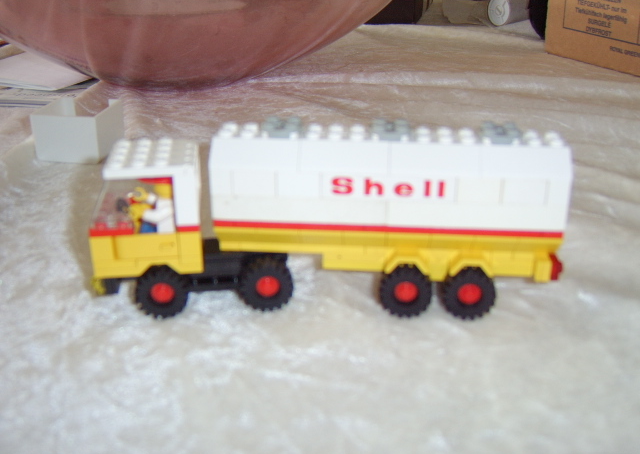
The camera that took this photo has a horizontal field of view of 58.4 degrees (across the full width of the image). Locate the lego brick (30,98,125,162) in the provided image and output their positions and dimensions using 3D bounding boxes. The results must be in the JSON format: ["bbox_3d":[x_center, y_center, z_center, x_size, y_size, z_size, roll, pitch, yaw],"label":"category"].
[{"bbox_3d":[-0.178,-0.072,0.424,0.046,0.033,0.054,1,24,2],"label":"lego brick"}]

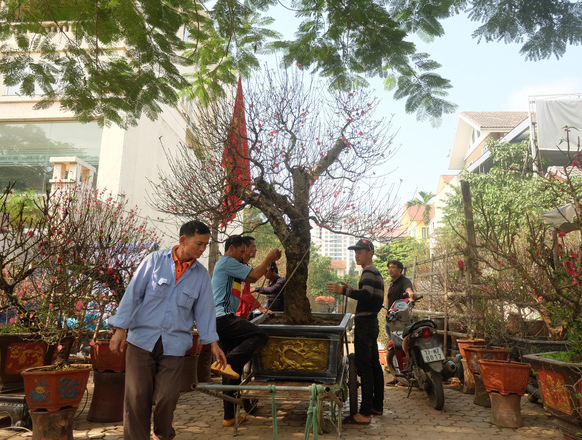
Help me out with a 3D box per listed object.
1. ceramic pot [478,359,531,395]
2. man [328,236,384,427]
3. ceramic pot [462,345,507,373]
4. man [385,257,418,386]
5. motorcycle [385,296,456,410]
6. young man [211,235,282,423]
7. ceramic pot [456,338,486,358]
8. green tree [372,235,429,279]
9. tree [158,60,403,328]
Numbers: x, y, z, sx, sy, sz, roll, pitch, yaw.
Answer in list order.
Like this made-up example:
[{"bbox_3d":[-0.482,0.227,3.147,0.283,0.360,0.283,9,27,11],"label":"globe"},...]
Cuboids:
[{"bbox_3d":[1.918,1.404,3.934,0.460,0.280,0.440,0,-11,11],"label":"ceramic pot"},{"bbox_3d":[0.611,0.964,4.070,0.520,1.630,0.450,0,-11,9],"label":"man"},{"bbox_3d":[2.076,1.510,4.696,0.460,0.270,0.440,0,-11,11],"label":"ceramic pot"},{"bbox_3d":[1.426,1.341,5.847,0.500,1.620,0.380,-4,-13,29],"label":"man"},{"bbox_3d":[1.446,1.472,5.028,0.670,1.050,1.850,-2,-11,-1],"label":"motorcycle"},{"bbox_3d":[-0.383,0.903,3.784,0.640,1.580,0.500,6,-12,-21],"label":"young man"},{"bbox_3d":[2.232,1.602,5.442,0.360,0.250,0.360,2,-11,0],"label":"ceramic pot"},{"bbox_3d":[3.643,2.208,14.874,2.200,3.500,2.200,2,-11,0],"label":"green tree"},{"bbox_3d":[-0.123,-0.227,4.220,2.350,2.360,2.200,2,-11,0],"label":"tree"}]

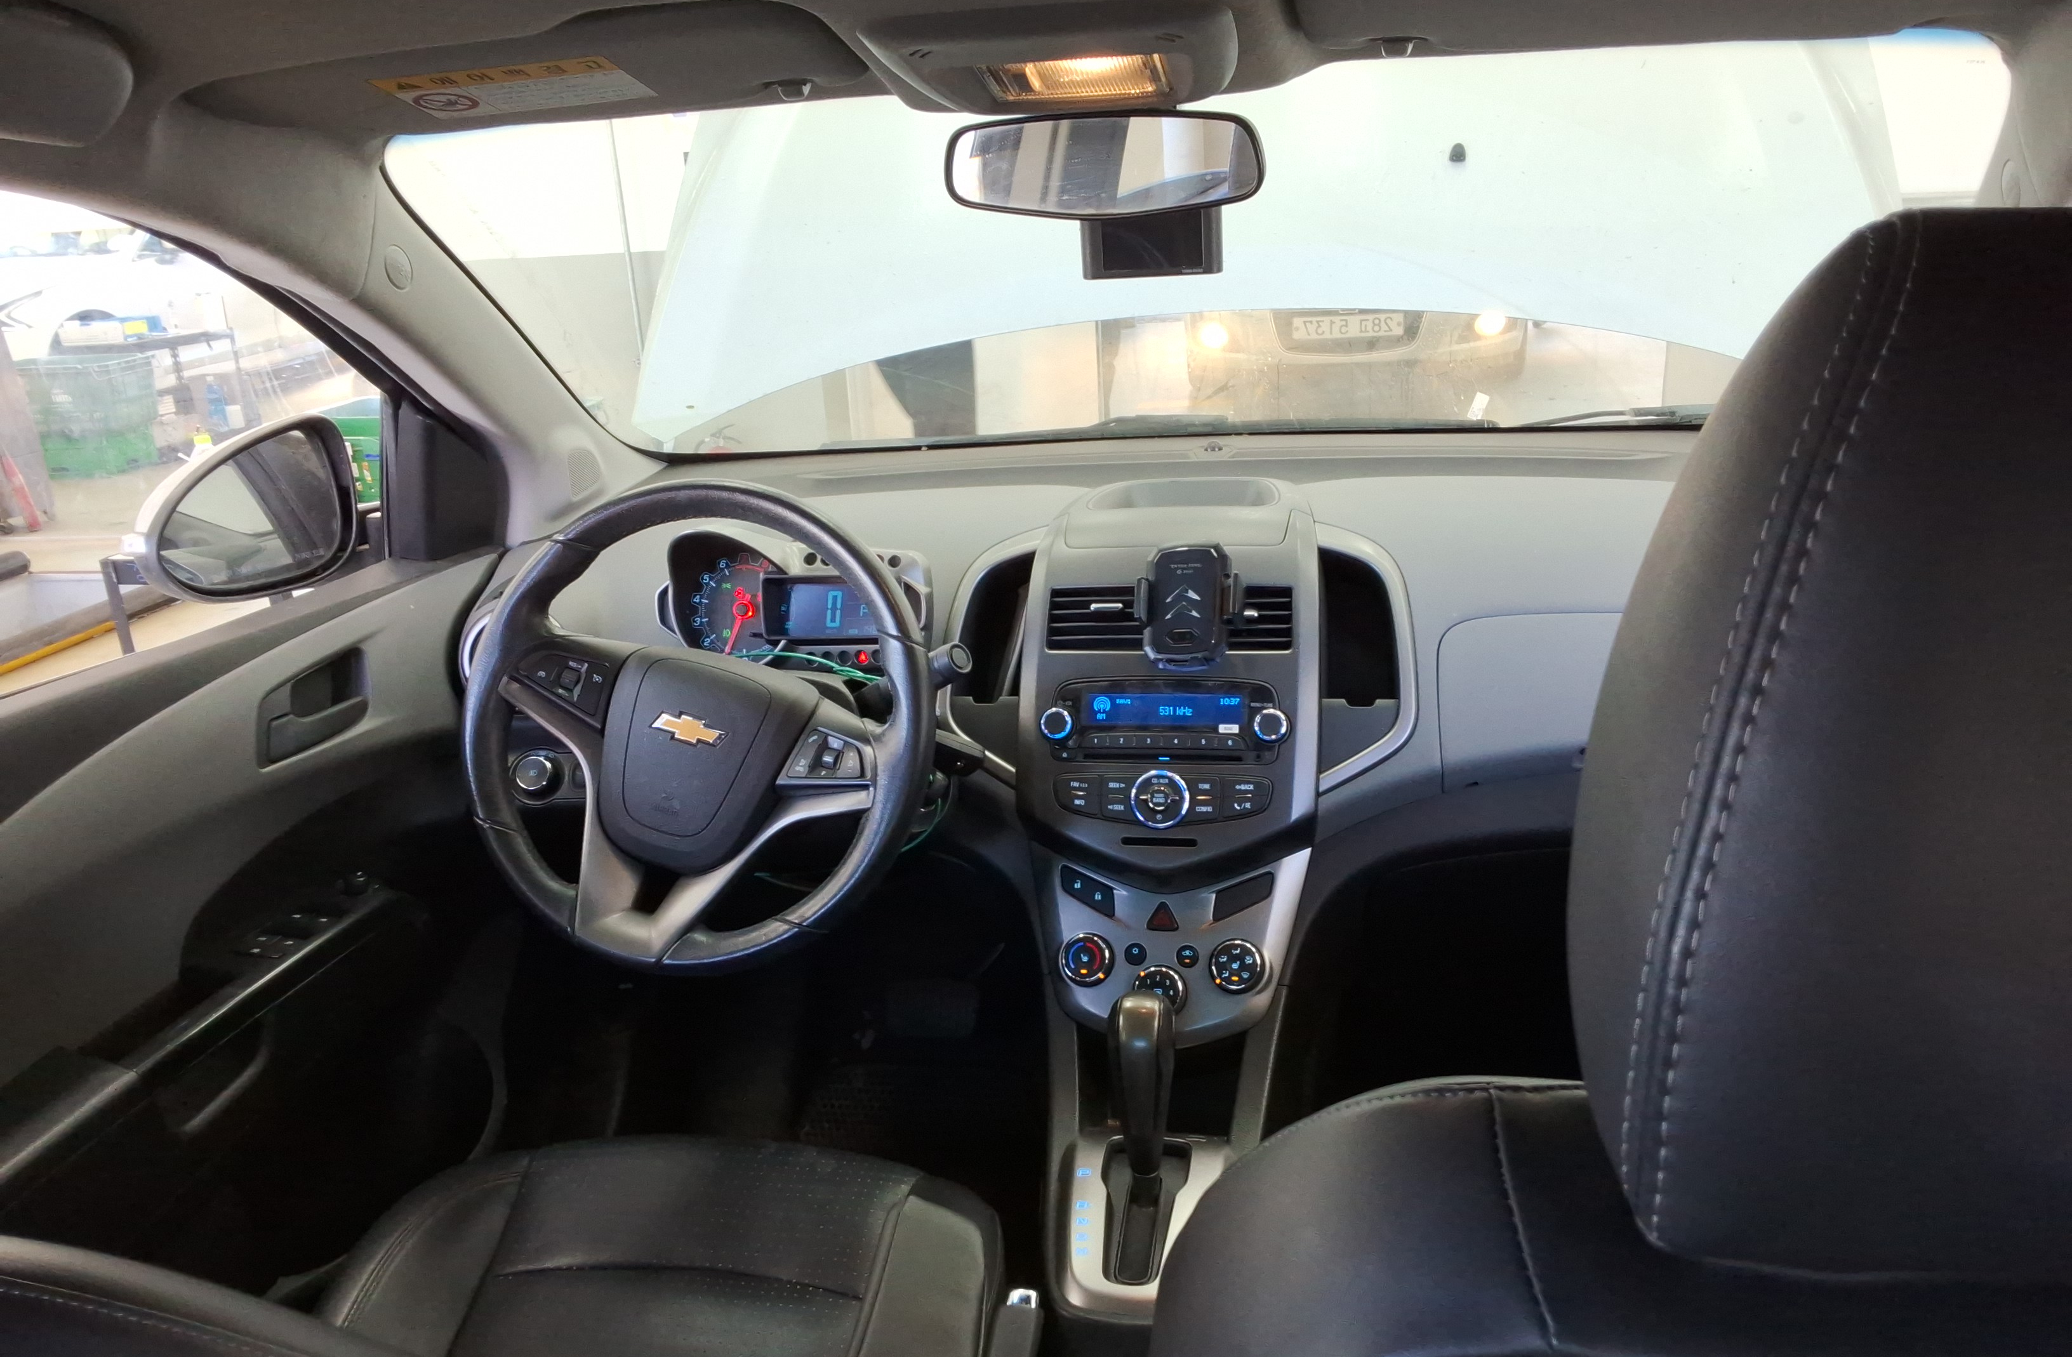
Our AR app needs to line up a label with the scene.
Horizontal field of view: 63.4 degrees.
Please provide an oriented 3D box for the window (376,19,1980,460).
[{"bbox_3d":[0.117,-0.325,1.390,1.220,0.110,0.660,0,-12,12],"label":"window"}]

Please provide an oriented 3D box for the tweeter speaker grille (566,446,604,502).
[{"bbox_3d":[-0.468,-0.212,1.739,0.045,0.062,0.012,-12,4,-29],"label":"tweeter speaker grille"}]

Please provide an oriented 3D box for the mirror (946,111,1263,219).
[{"bbox_3d":[0.048,-0.332,1.088,0.224,0.066,0.042,9,22,26],"label":"mirror"}]

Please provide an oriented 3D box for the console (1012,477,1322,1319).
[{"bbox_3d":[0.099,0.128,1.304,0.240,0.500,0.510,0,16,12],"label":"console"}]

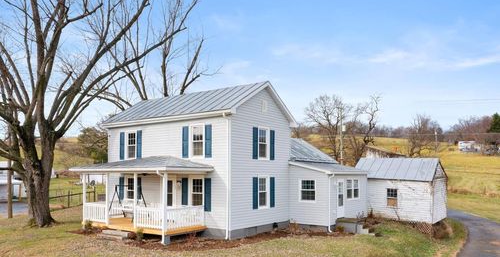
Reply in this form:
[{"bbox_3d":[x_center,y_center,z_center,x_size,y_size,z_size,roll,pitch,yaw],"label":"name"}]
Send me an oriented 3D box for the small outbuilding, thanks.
[{"bbox_3d":[9.498,3.780,24.791,5.060,3.640,4.440,-4,-7,36],"label":"small outbuilding"}]

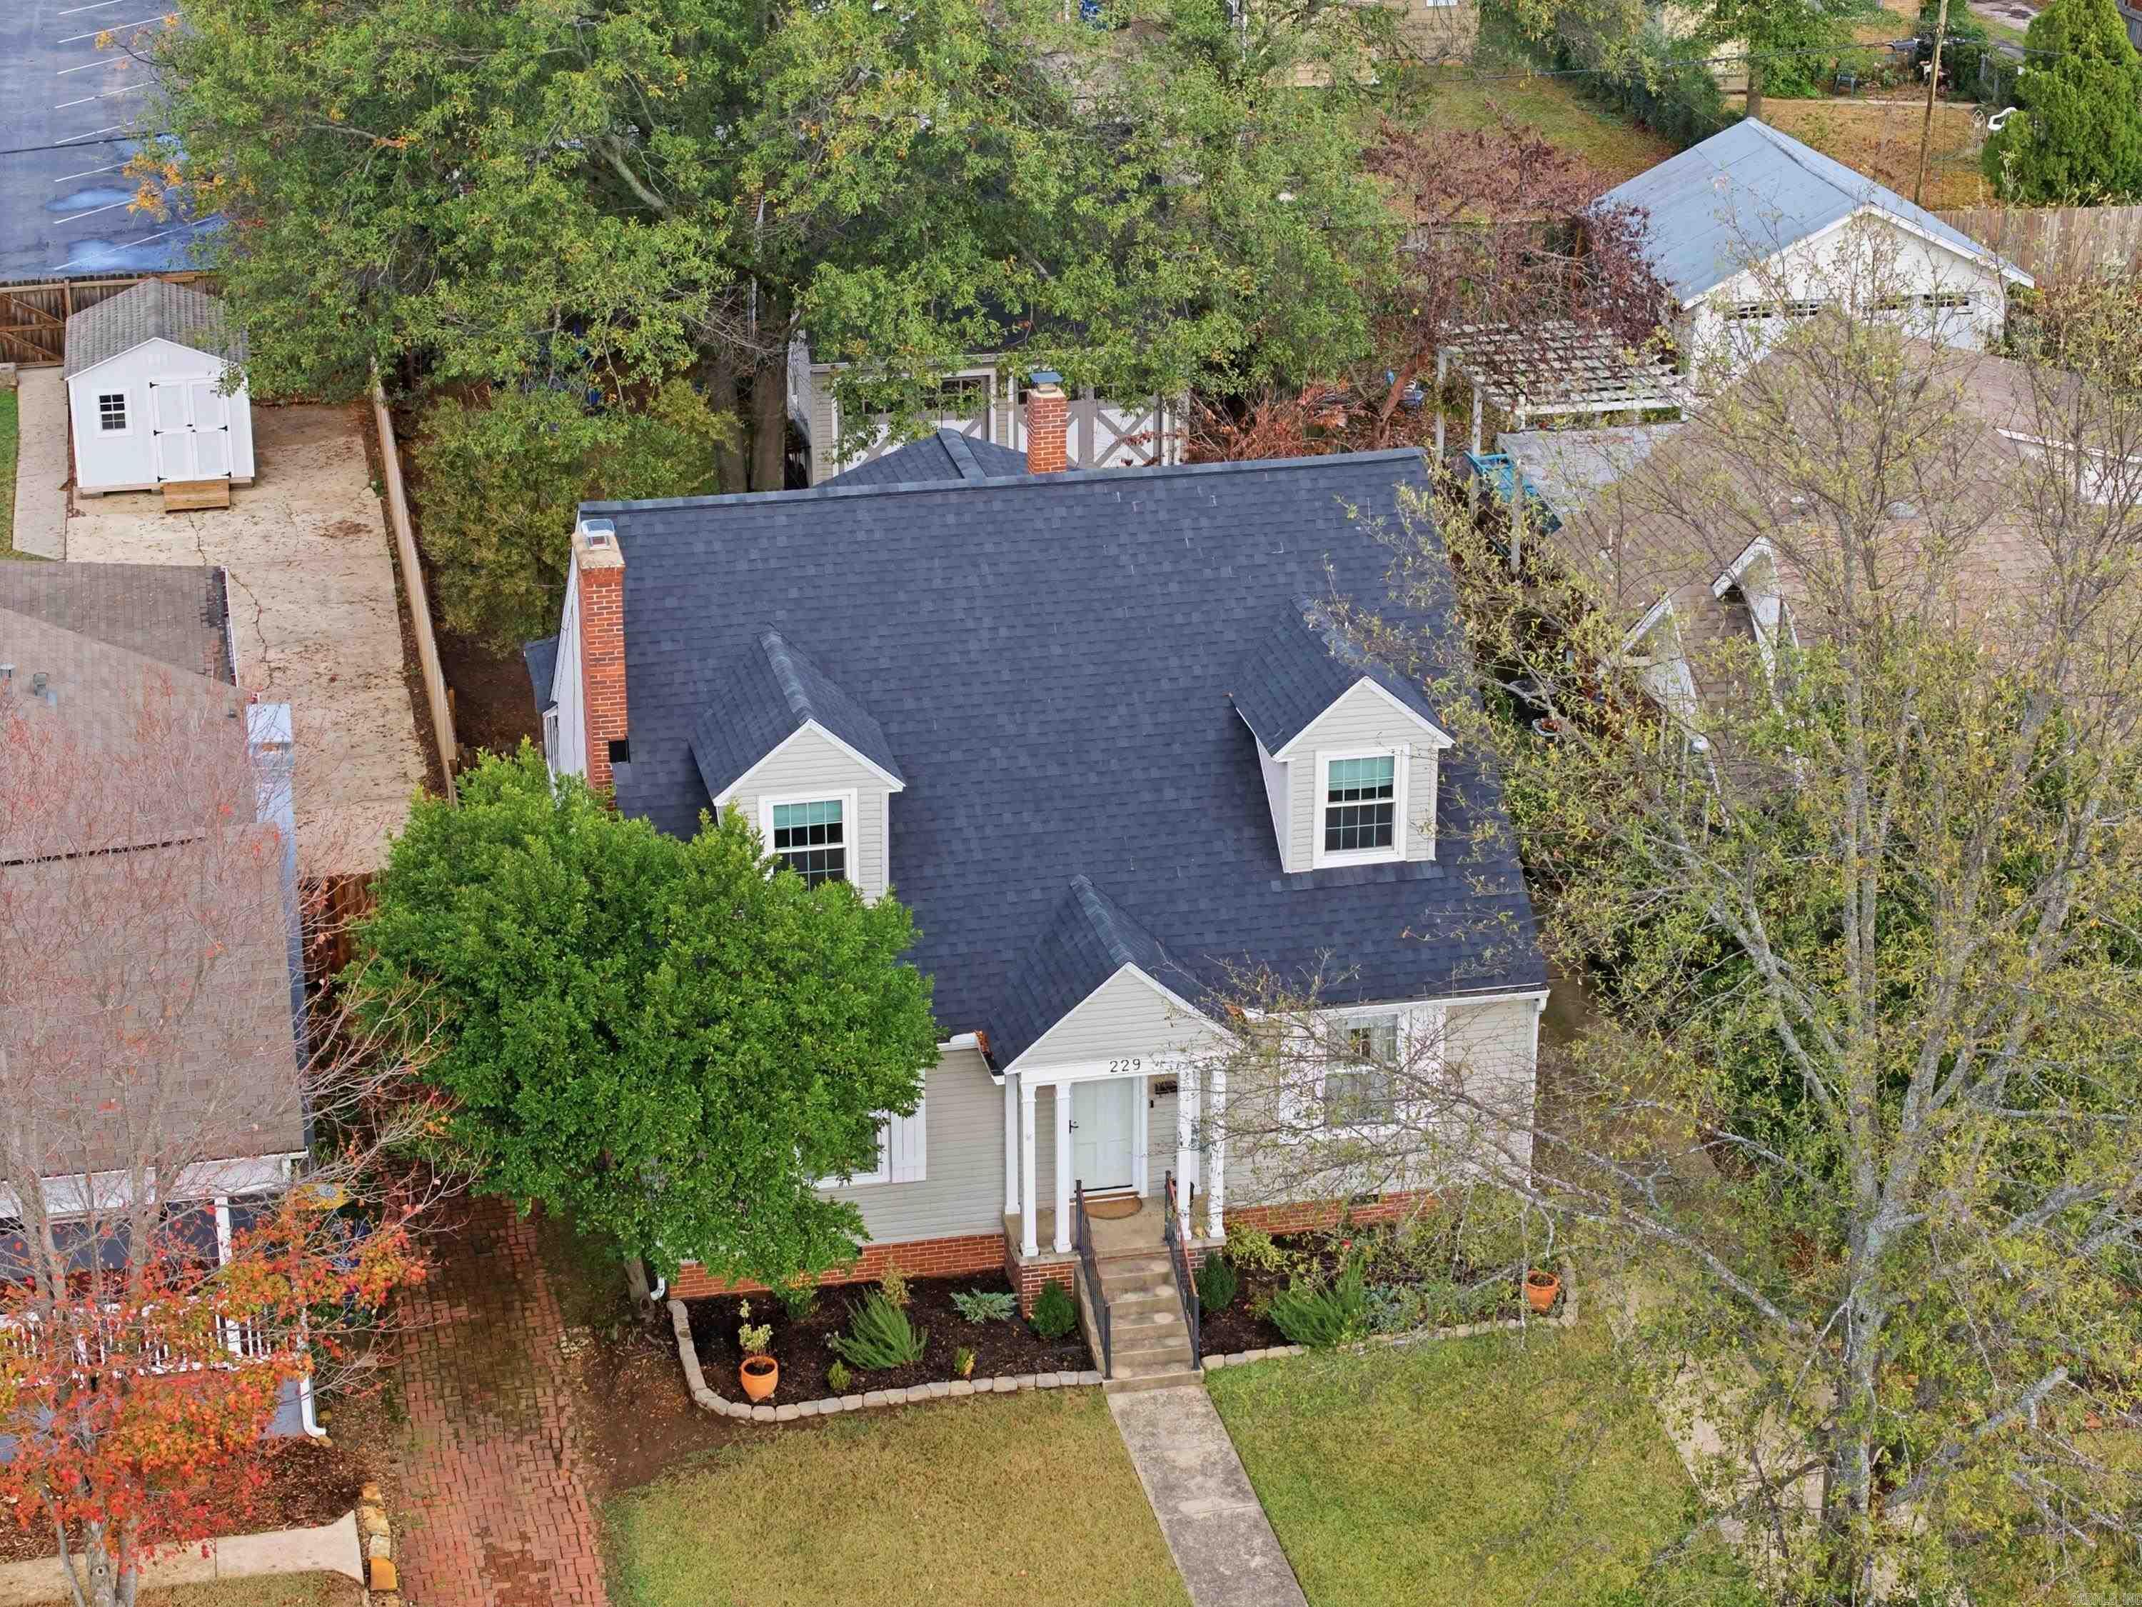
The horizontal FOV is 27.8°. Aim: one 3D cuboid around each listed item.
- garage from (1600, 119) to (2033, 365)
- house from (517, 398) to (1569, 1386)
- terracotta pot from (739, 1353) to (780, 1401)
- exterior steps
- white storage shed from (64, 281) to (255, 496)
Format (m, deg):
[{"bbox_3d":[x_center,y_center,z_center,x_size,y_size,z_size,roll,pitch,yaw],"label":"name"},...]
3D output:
[{"bbox_3d":[14.153,-10.497,84.234,6.816,4.139,6.633,-4,23,-9],"label":"garage"},{"bbox_3d":[-0.982,-1.130,55.972,10.970,9.115,15.759,-5,24,-11],"label":"house"},{"bbox_3d":[-3.546,6.530,49.233,0.422,0.412,0.422,0,23,0],"label":"terracotta pot"},{"bbox_3d":[0.788,5.974,50.081,1.140,0.906,1.596,-5,24,-11],"label":"exterior steps"},{"bbox_3d":[-16.621,-7.678,79.080,3.219,2.827,3.790,-5,24,-11],"label":"white storage shed"}]

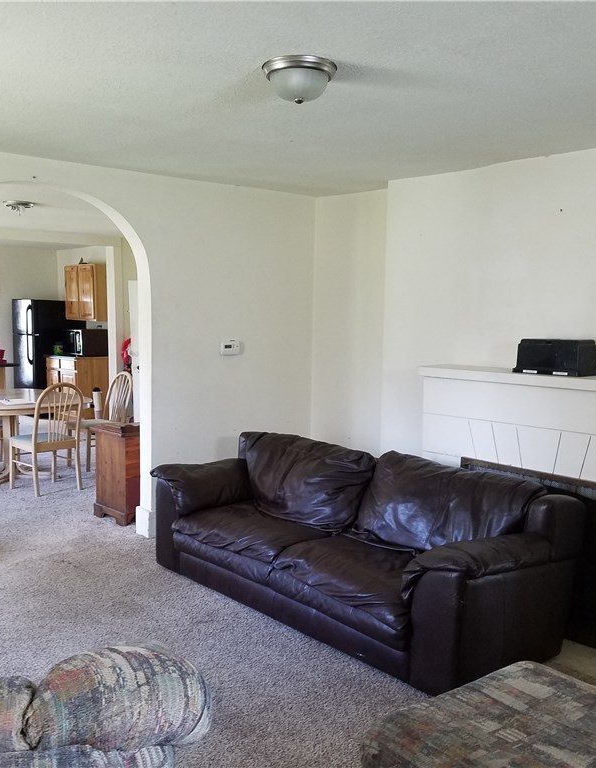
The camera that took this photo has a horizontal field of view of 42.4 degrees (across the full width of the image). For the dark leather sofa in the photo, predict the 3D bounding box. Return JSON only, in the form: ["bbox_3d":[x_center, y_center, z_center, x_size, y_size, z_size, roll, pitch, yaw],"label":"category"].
[{"bbox_3d":[0.205,0.785,4.136,0.911,0.761,2.300,-5,8,-42],"label":"dark leather sofa"}]

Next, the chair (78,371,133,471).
[{"bbox_3d":[-1.958,0.340,7.592,0.550,0.934,0.455,-5,8,-42],"label":"chair"}]

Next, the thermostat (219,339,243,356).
[{"bbox_3d":[-0.477,-0.262,5.617,0.165,0.119,0.035,-5,8,-42],"label":"thermostat"}]

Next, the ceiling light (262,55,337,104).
[{"bbox_3d":[0.007,-1.091,2.813,0.275,0.122,0.275,0,6,0],"label":"ceiling light"}]

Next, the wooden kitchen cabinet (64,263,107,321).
[{"bbox_3d":[-2.813,-1.245,10.478,0.314,0.741,0.926,-5,8,-42],"label":"wooden kitchen cabinet"}]

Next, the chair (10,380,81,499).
[{"bbox_3d":[-2.151,0.437,6.598,0.557,0.934,0.455,6,8,43],"label":"chair"}]

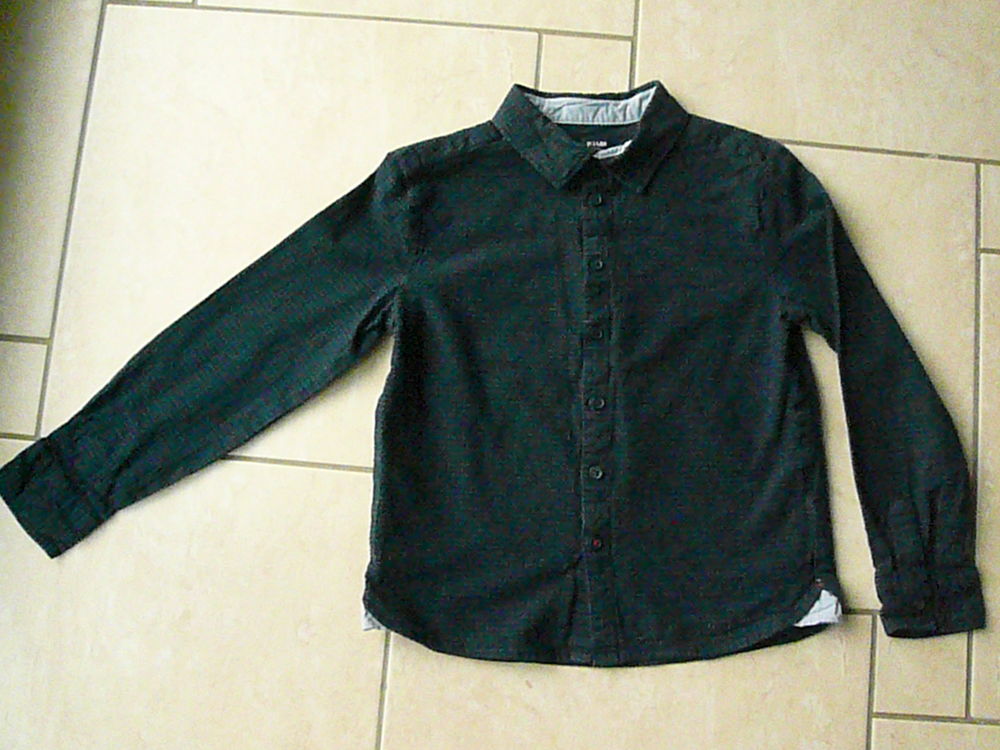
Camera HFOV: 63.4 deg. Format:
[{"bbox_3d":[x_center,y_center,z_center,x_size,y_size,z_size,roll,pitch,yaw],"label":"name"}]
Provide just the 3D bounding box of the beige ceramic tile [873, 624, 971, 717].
[{"bbox_3d":[0.315,0.218,0.609,0.072,0.010,0.072,5,83,1],"label":"beige ceramic tile"}]

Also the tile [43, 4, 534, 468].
[{"bbox_3d":[-0.162,-0.115,0.648,0.361,0.010,0.361,5,83,1],"label":"tile"}]

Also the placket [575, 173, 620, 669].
[{"bbox_3d":[0.075,0.026,0.611,0.027,0.010,0.372,0,83,0],"label":"placket"}]

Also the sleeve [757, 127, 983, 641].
[{"bbox_3d":[0.277,0.002,0.614,0.100,0.028,0.397,-16,84,-2],"label":"sleeve"}]

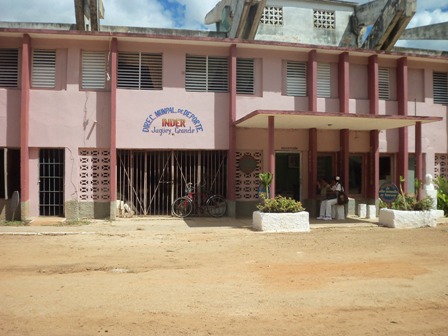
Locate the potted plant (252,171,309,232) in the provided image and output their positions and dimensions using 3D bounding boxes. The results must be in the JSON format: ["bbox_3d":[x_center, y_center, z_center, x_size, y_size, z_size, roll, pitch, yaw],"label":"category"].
[{"bbox_3d":[1.521,0.891,11.773,1.291,1.538,0.900,0,-1,-11],"label":"potted plant"}]

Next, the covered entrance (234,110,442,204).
[{"bbox_3d":[3.546,-0.002,14.025,5.746,3.085,2.600,0,-1,-11],"label":"covered entrance"}]

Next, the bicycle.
[{"bbox_3d":[-0.807,1.059,14.398,1.814,1.153,0.560,0,0,-11],"label":"bicycle"}]

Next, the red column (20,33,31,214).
[{"bbox_3d":[-6.020,-1.222,13.345,0.137,5.482,0.480,0,0,-11],"label":"red column"}]

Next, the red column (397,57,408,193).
[{"bbox_3d":[6.377,-1.114,15.799,0.145,5.589,0.480,0,0,-11],"label":"red column"}]

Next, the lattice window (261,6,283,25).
[{"bbox_3d":[2.139,-6.837,19.791,1.031,0.810,0.150,0,0,-11],"label":"lattice window"}]

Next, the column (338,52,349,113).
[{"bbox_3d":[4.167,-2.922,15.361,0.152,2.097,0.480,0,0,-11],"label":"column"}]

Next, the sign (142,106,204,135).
[{"bbox_3d":[-1.652,-1.526,14.444,2.012,0.952,0.040,0,0,-11],"label":"sign"}]

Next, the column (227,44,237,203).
[{"bbox_3d":[0.302,-1.440,14.554,0.150,5.196,0.400,0,-1,-11],"label":"column"}]

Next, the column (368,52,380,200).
[{"bbox_3d":[5.267,-1.133,15.579,0.145,5.615,0.480,0,0,-11],"label":"column"}]

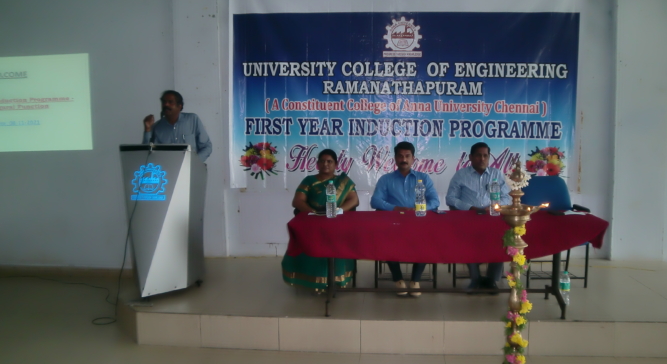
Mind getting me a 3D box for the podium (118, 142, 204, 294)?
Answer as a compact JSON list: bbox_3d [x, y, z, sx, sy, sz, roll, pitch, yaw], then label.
[{"bbox_3d":[-1.487,0.325,4.716,0.570,1.270,0.500,-1,5,-2],"label":"podium"}]

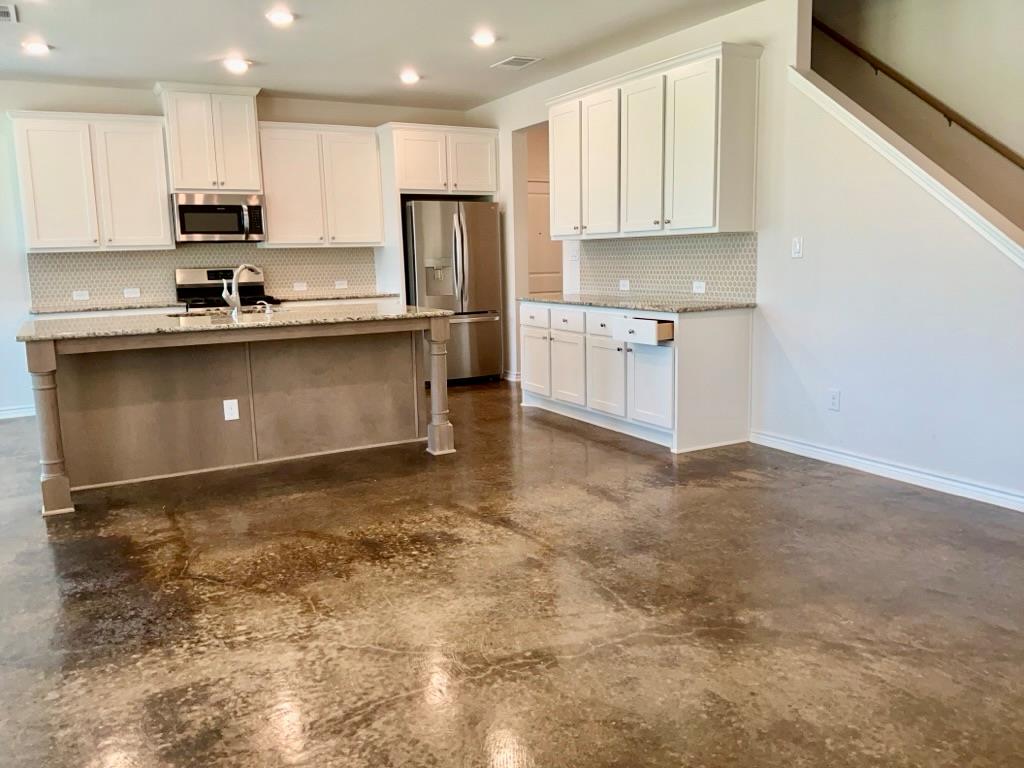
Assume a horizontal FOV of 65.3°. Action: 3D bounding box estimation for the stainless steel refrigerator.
[{"bbox_3d":[-0.680,-0.901,8.031,0.889,1.764,0.834,-6,10,-28],"label":"stainless steel refrigerator"}]

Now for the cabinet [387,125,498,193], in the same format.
[{"bbox_3d":[-0.772,-2.174,7.930,1.083,0.640,0.695,-6,10,-28],"label":"cabinet"}]

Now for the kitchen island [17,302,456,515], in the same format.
[{"bbox_3d":[-1.648,0.041,4.979,2.325,0.915,1.175,-6,10,-29],"label":"kitchen island"}]

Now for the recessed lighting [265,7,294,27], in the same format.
[{"bbox_3d":[-1.452,-2.302,5.010,0.180,0.030,0.180,-6,10,-29],"label":"recessed lighting"}]

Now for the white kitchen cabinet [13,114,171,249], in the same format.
[{"bbox_3d":[-3.485,-1.662,6.693,1.123,1.092,0.347,-6,10,-28],"label":"white kitchen cabinet"}]

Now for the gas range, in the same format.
[{"bbox_3d":[-2.556,-0.444,7.274,0.761,1.194,0.696,-6,10,-29],"label":"gas range"}]

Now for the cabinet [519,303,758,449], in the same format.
[{"bbox_3d":[0.790,-0.158,5.882,0.685,0.903,1.989,-6,10,-28],"label":"cabinet"}]

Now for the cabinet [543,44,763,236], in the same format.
[{"bbox_3d":[0.926,-1.630,5.798,0.348,1.111,2.020,-6,10,-29],"label":"cabinet"}]

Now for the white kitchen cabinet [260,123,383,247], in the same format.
[{"bbox_3d":[-1.836,-1.850,7.585,1.130,1.097,0.347,-6,10,-28],"label":"white kitchen cabinet"}]

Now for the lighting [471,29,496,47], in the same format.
[{"bbox_3d":[-0.196,-2.422,5.598,0.180,0.030,0.180,-6,10,-29],"label":"lighting"}]

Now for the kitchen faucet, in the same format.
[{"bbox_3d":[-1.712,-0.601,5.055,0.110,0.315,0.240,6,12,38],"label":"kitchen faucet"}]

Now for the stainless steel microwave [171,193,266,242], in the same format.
[{"bbox_3d":[-2.657,-1.488,7.220,0.751,0.408,0.428,-6,10,-29],"label":"stainless steel microwave"}]

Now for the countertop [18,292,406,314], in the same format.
[{"bbox_3d":[-2.556,-0.719,7.177,3.019,0.036,0.645,-6,10,-28],"label":"countertop"}]

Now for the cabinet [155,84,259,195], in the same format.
[{"bbox_3d":[-2.673,-2.136,7.105,0.827,0.907,0.446,-6,10,-29],"label":"cabinet"}]

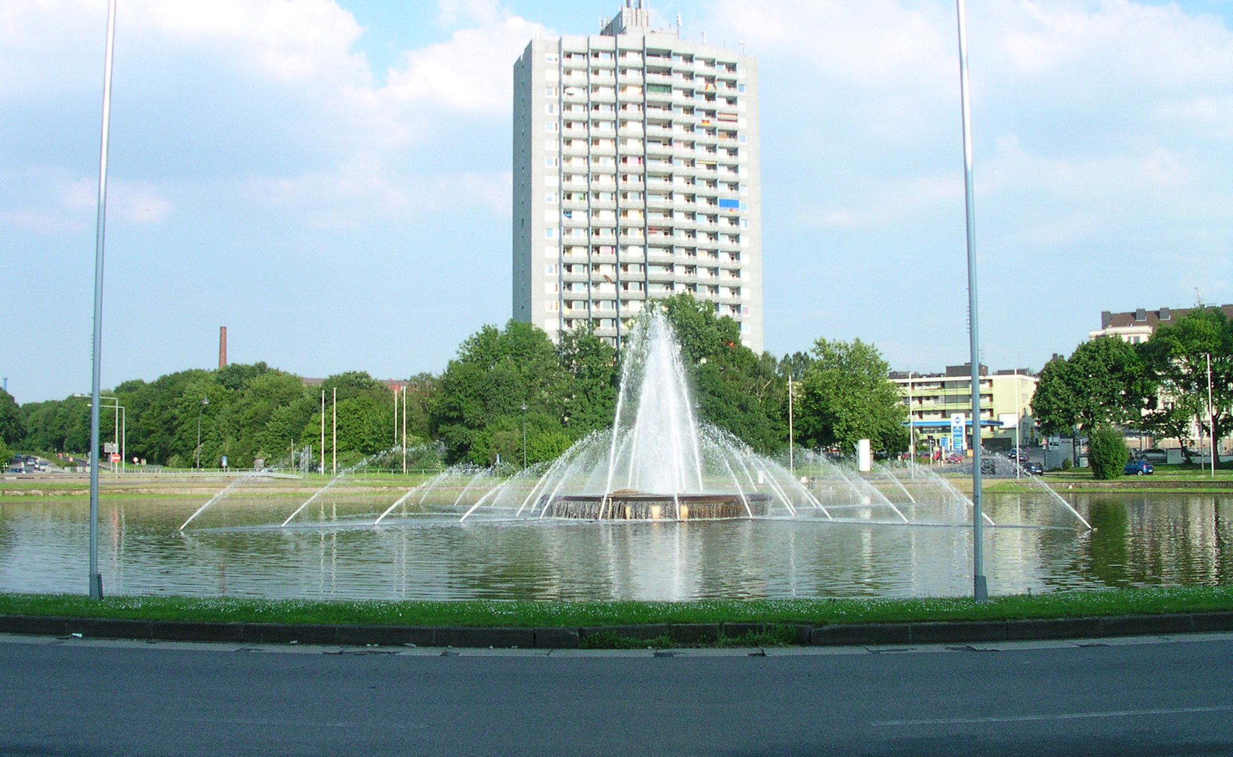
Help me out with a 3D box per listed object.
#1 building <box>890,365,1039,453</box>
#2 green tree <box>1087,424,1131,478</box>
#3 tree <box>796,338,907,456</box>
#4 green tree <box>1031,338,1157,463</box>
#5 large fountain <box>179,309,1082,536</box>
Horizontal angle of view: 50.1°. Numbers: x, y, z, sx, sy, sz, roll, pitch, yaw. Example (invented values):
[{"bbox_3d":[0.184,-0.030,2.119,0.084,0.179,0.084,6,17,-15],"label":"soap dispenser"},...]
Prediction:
[{"bbox_3d":[65.527,6.569,255.116,32.000,15.500,14.000,-2,-4,29],"label":"building"},{"bbox_3d":[42.323,6.336,113.319,3.800,4.750,3.800,-2,-4,20],"label":"green tree"},{"bbox_3d":[30.059,2.397,168.210,14.000,15.400,14.000,-1,-4,10],"label":"tree"},{"bbox_3d":[50.390,2.390,139.140,13.200,14.000,13.000,-2,-4,20],"label":"green tree"},{"bbox_3d":[1.408,1.882,73.539,37.000,11.600,38.000,0,-4,3],"label":"large fountain"}]

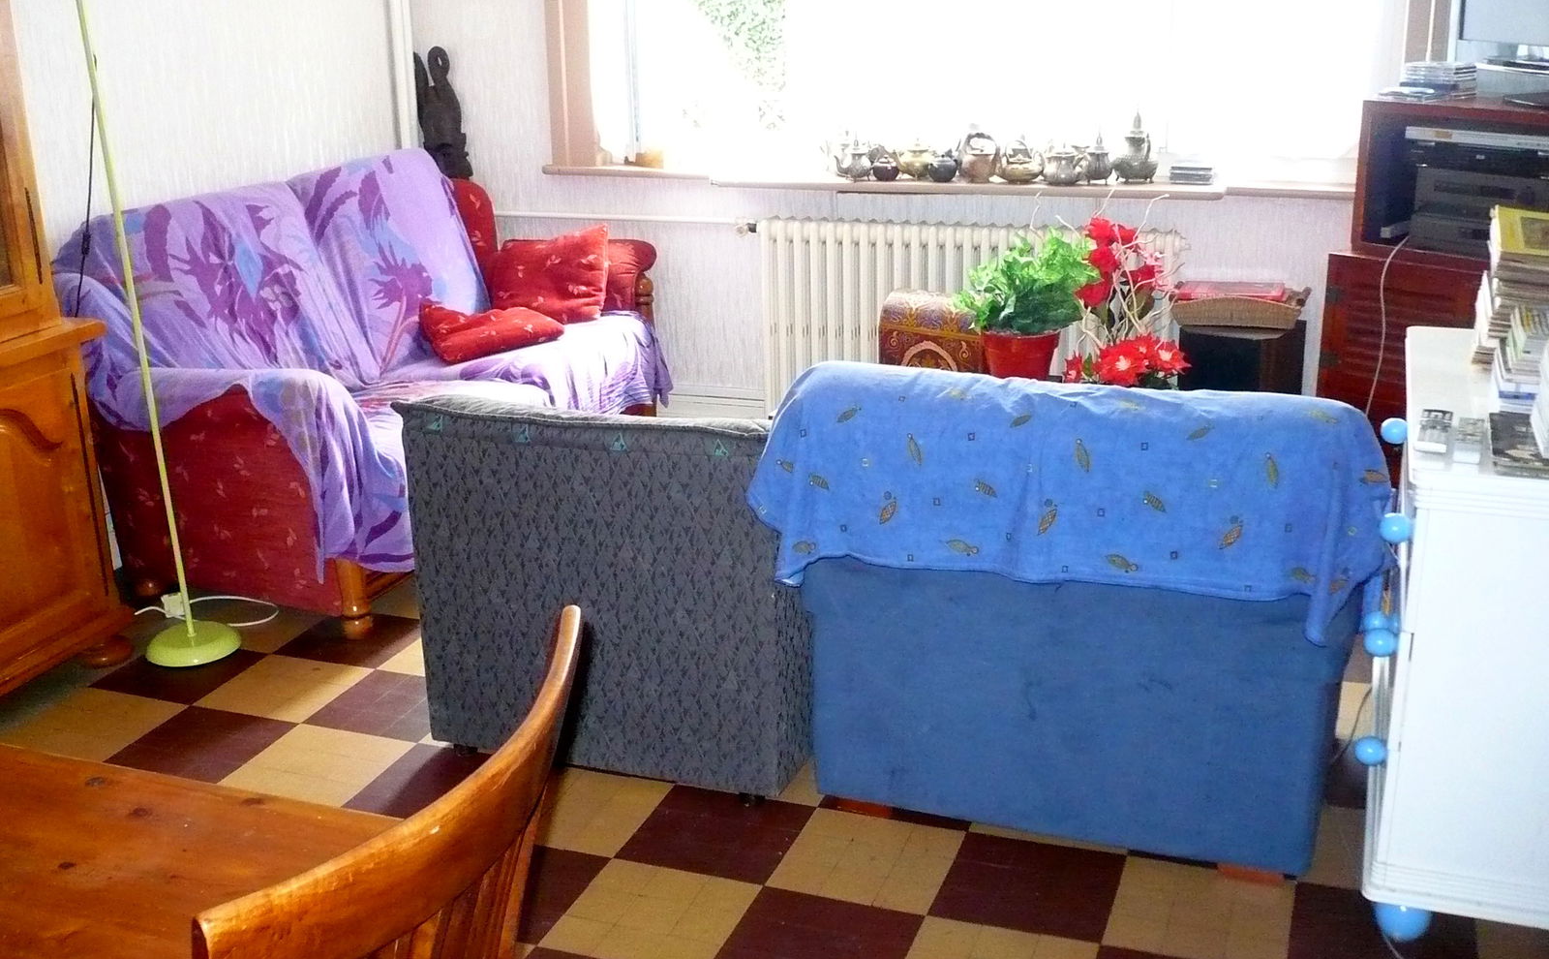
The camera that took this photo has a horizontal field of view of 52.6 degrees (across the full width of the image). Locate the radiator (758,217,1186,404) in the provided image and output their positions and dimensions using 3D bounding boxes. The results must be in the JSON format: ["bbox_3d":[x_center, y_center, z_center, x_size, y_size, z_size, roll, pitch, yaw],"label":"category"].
[{"bbox_3d":[0.636,-0.487,5.157,1.375,0.715,0.170,5,18,19],"label":"radiator"}]

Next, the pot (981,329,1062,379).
[{"bbox_3d":[0.727,-0.353,4.616,0.225,0.175,0.225,-1,17,0],"label":"pot"}]

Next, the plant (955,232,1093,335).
[{"bbox_3d":[0.723,-0.568,4.550,0.400,0.275,0.360,5,18,19],"label":"plant"}]

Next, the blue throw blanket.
[{"bbox_3d":[0.551,0.002,2.936,1.110,0.460,0.460,5,18,19],"label":"blue throw blanket"}]

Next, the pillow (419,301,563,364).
[{"bbox_3d":[-0.911,-0.478,4.971,0.360,0.160,0.430,9,20,30],"label":"pillow"}]

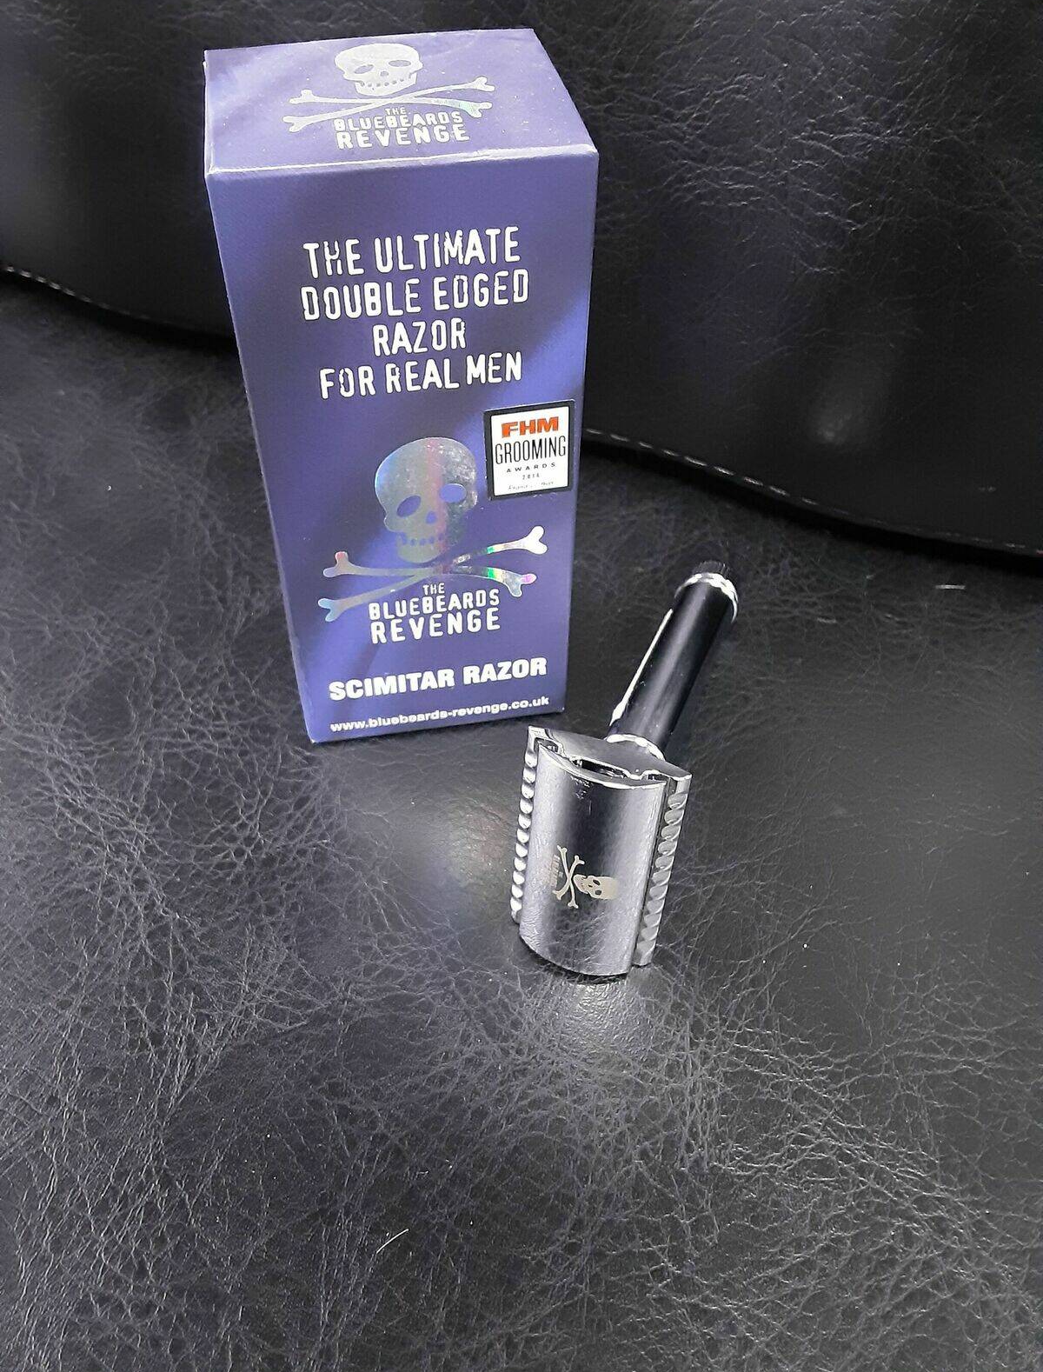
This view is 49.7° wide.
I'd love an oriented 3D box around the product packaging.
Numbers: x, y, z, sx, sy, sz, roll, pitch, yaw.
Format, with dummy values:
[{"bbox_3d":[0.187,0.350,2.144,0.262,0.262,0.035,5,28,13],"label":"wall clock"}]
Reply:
[{"bbox_3d":[-0.020,-0.046,0.200,0.051,0.112,0.045,-7,48,-8],"label":"product packaging"}]

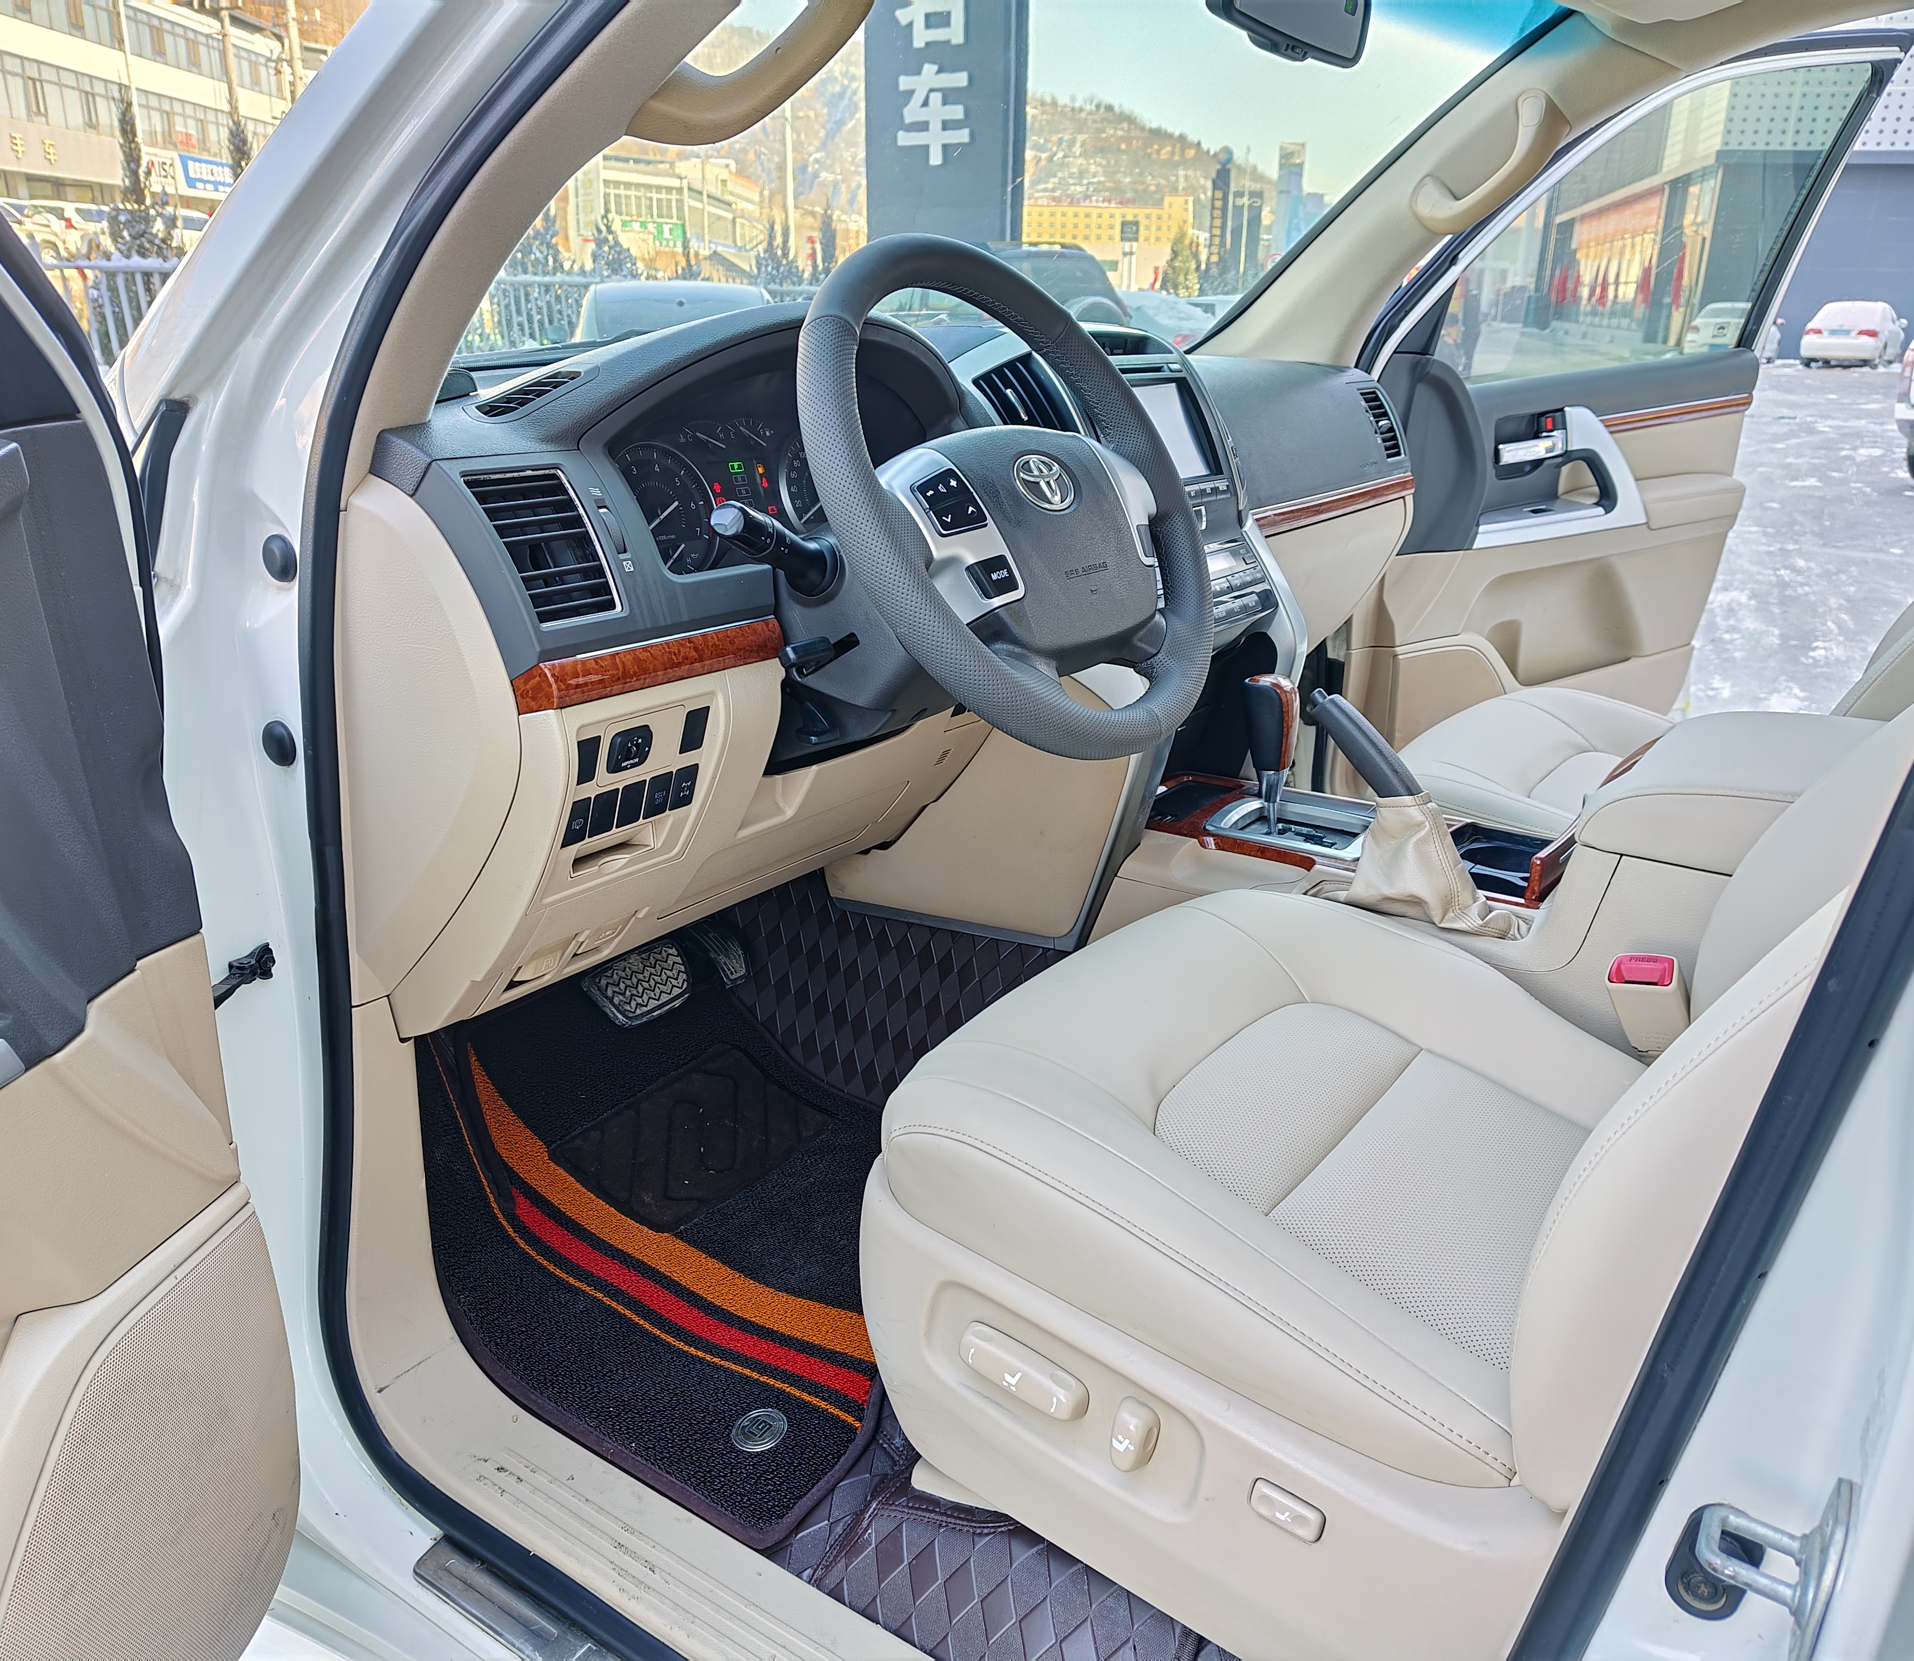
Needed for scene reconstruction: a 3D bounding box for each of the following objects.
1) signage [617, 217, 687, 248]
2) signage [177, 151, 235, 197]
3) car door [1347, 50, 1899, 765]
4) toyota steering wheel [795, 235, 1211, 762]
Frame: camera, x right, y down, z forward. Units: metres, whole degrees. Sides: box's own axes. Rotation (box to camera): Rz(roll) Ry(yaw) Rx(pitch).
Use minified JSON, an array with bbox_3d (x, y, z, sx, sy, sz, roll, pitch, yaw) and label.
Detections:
[{"bbox_3d":[-23.428,-45.991,113.214,5.800,1.700,0.200,-16,26,-39],"label":"signage"},{"bbox_3d":[-30.739,-26.928,60.587,0.200,1.400,6.000,0,20,-3],"label":"signage"},{"bbox_3d":[0.993,-0.637,2.286,1.040,1.150,0.180,-12,23,-31],"label":"car door"},{"bbox_3d":[0.042,-0.228,1.014,0.110,0.388,0.388,-24,0,41],"label":"toyota steering wheel"}]

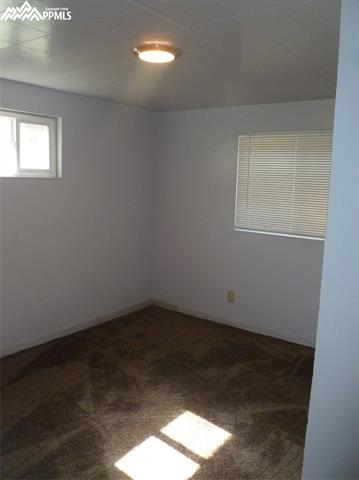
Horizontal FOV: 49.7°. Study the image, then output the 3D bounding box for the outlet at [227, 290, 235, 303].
[{"bbox_3d":[0.536,0.594,4.054,0.074,0.118,0.012,8,11,37],"label":"outlet"}]

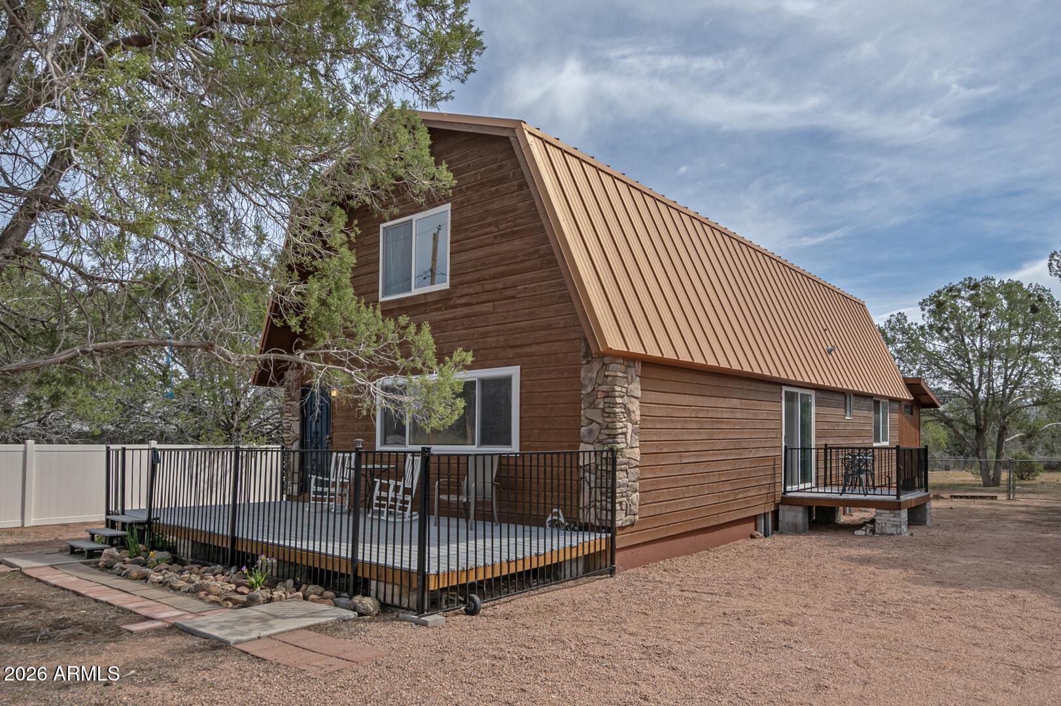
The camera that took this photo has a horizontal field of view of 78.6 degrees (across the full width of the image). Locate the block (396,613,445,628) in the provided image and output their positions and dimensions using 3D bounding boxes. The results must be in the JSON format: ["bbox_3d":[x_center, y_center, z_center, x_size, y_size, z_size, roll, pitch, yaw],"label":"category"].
[{"bbox_3d":[-0.966,2.363,5.820,0.400,0.060,0.200,-5,-8,40],"label":"block"}]

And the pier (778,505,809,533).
[{"bbox_3d":[5.090,3.166,12.470,0.420,0.530,0.400,-5,-8,40],"label":"pier"}]

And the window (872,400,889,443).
[{"bbox_3d":[9.742,1.912,18.000,0.100,1.270,1.600,-5,-8,40],"label":"window"}]

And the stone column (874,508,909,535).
[{"bbox_3d":[6.476,3.008,11.650,0.430,0.480,0.440,-5,-8,40],"label":"stone column"}]

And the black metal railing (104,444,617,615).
[{"bbox_3d":[-2.980,2.090,9.650,7.700,1.520,3.050,-5,-8,40],"label":"black metal railing"}]

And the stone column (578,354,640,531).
[{"bbox_3d":[1.067,1.122,8.640,0.530,2.300,0.550,-5,-8,40],"label":"stone column"}]

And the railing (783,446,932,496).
[{"bbox_3d":[6.490,2.315,12.870,1.940,0.950,2.420,-5,-8,40],"label":"railing"}]

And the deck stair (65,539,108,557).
[{"bbox_3d":[-6.270,2.759,9.150,0.880,0.140,0.300,-5,-8,40],"label":"deck stair"}]

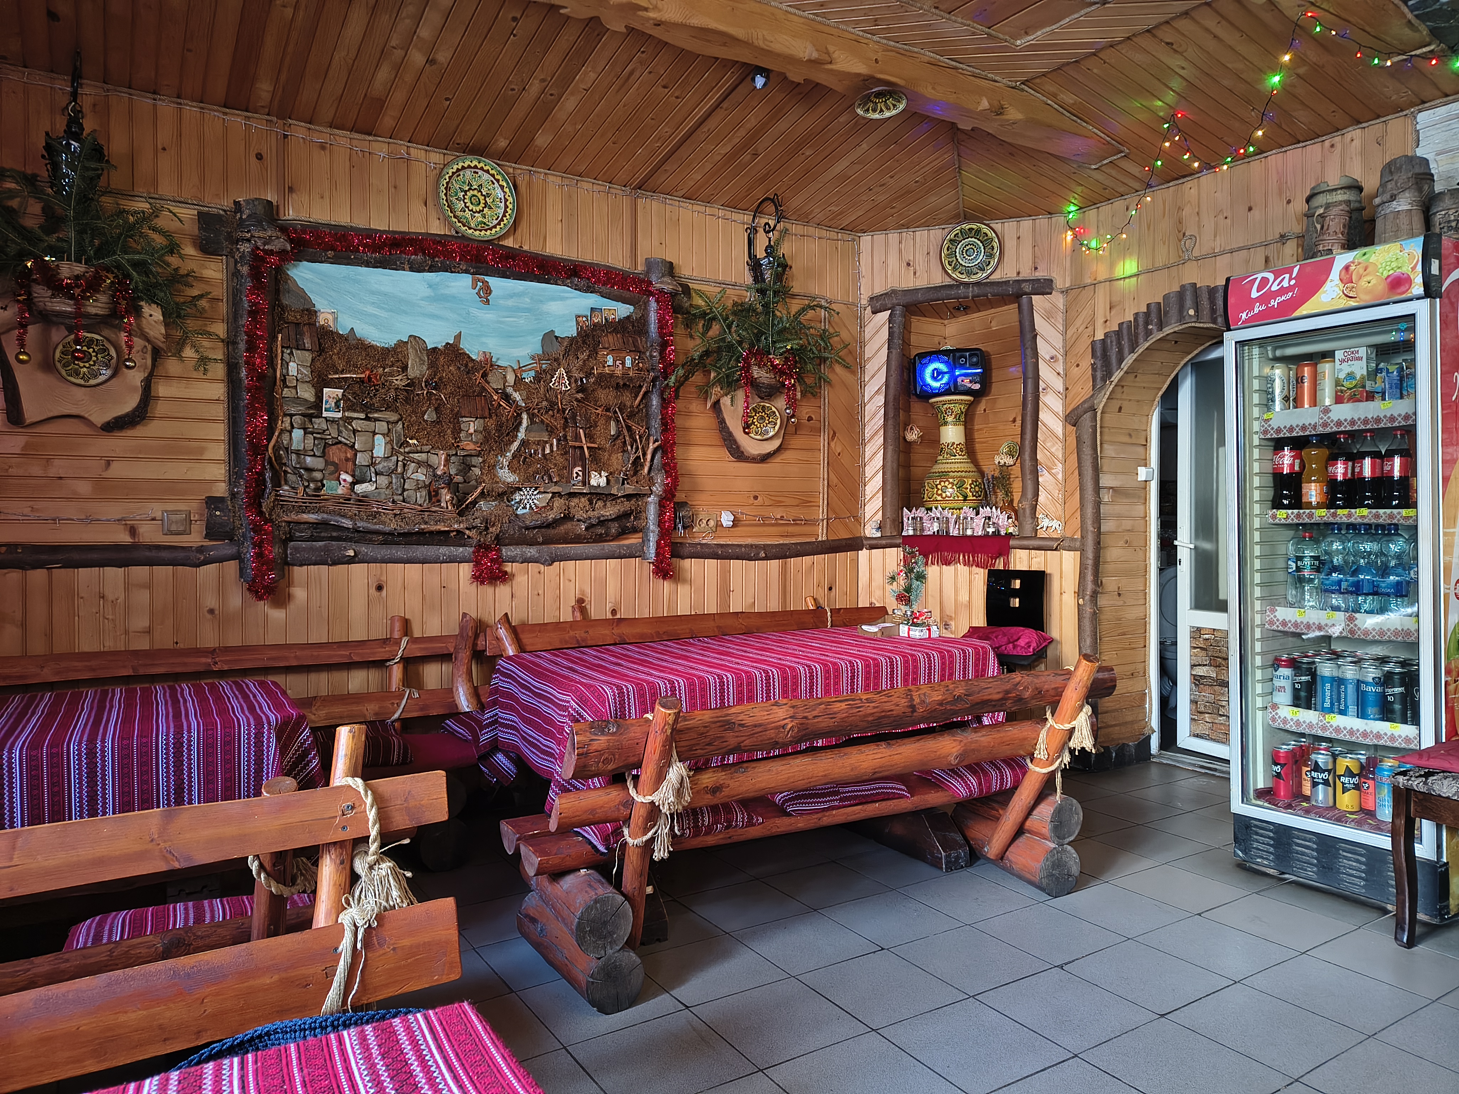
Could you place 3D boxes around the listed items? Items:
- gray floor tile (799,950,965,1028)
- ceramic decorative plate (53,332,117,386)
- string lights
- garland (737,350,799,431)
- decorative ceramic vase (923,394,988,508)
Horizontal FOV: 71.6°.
[{"bbox_3d":[0.370,1.077,2.465,0.300,0.010,0.300,-1,3,-33],"label":"gray floor tile"},{"bbox_3d":[-2.006,-0.584,3.154,0.170,0.170,0.022,-1,3,-34],"label":"ceramic decorative plate"},{"bbox_3d":[1.684,-1.436,3.670,0.740,0.360,1.660,-1,3,-33],"label":"string lights"},{"bbox_3d":[0.173,-0.700,4.521,0.270,0.370,0.160,-1,3,-34],"label":"garland"},{"bbox_3d":[1.103,-0.399,4.992,0.307,0.678,0.307,1,2,12],"label":"decorative ceramic vase"}]

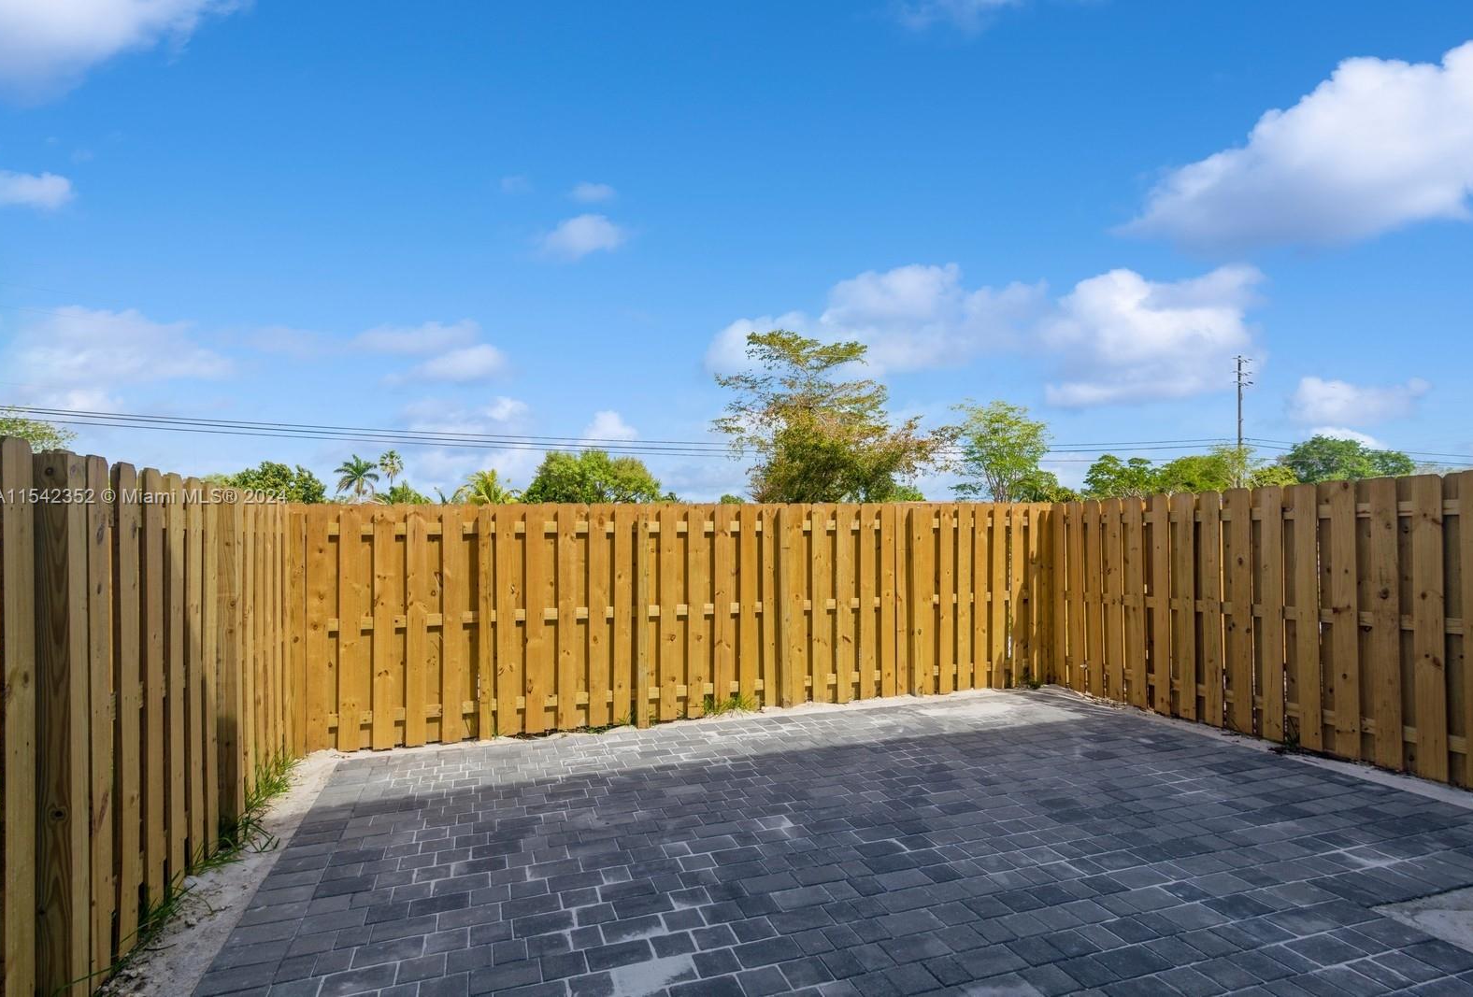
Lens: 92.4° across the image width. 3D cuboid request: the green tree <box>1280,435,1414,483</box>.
[{"bbox_3d":[38.120,-0.456,43.841,6.884,7.024,6.884,-1,-3,0],"label":"green tree"}]

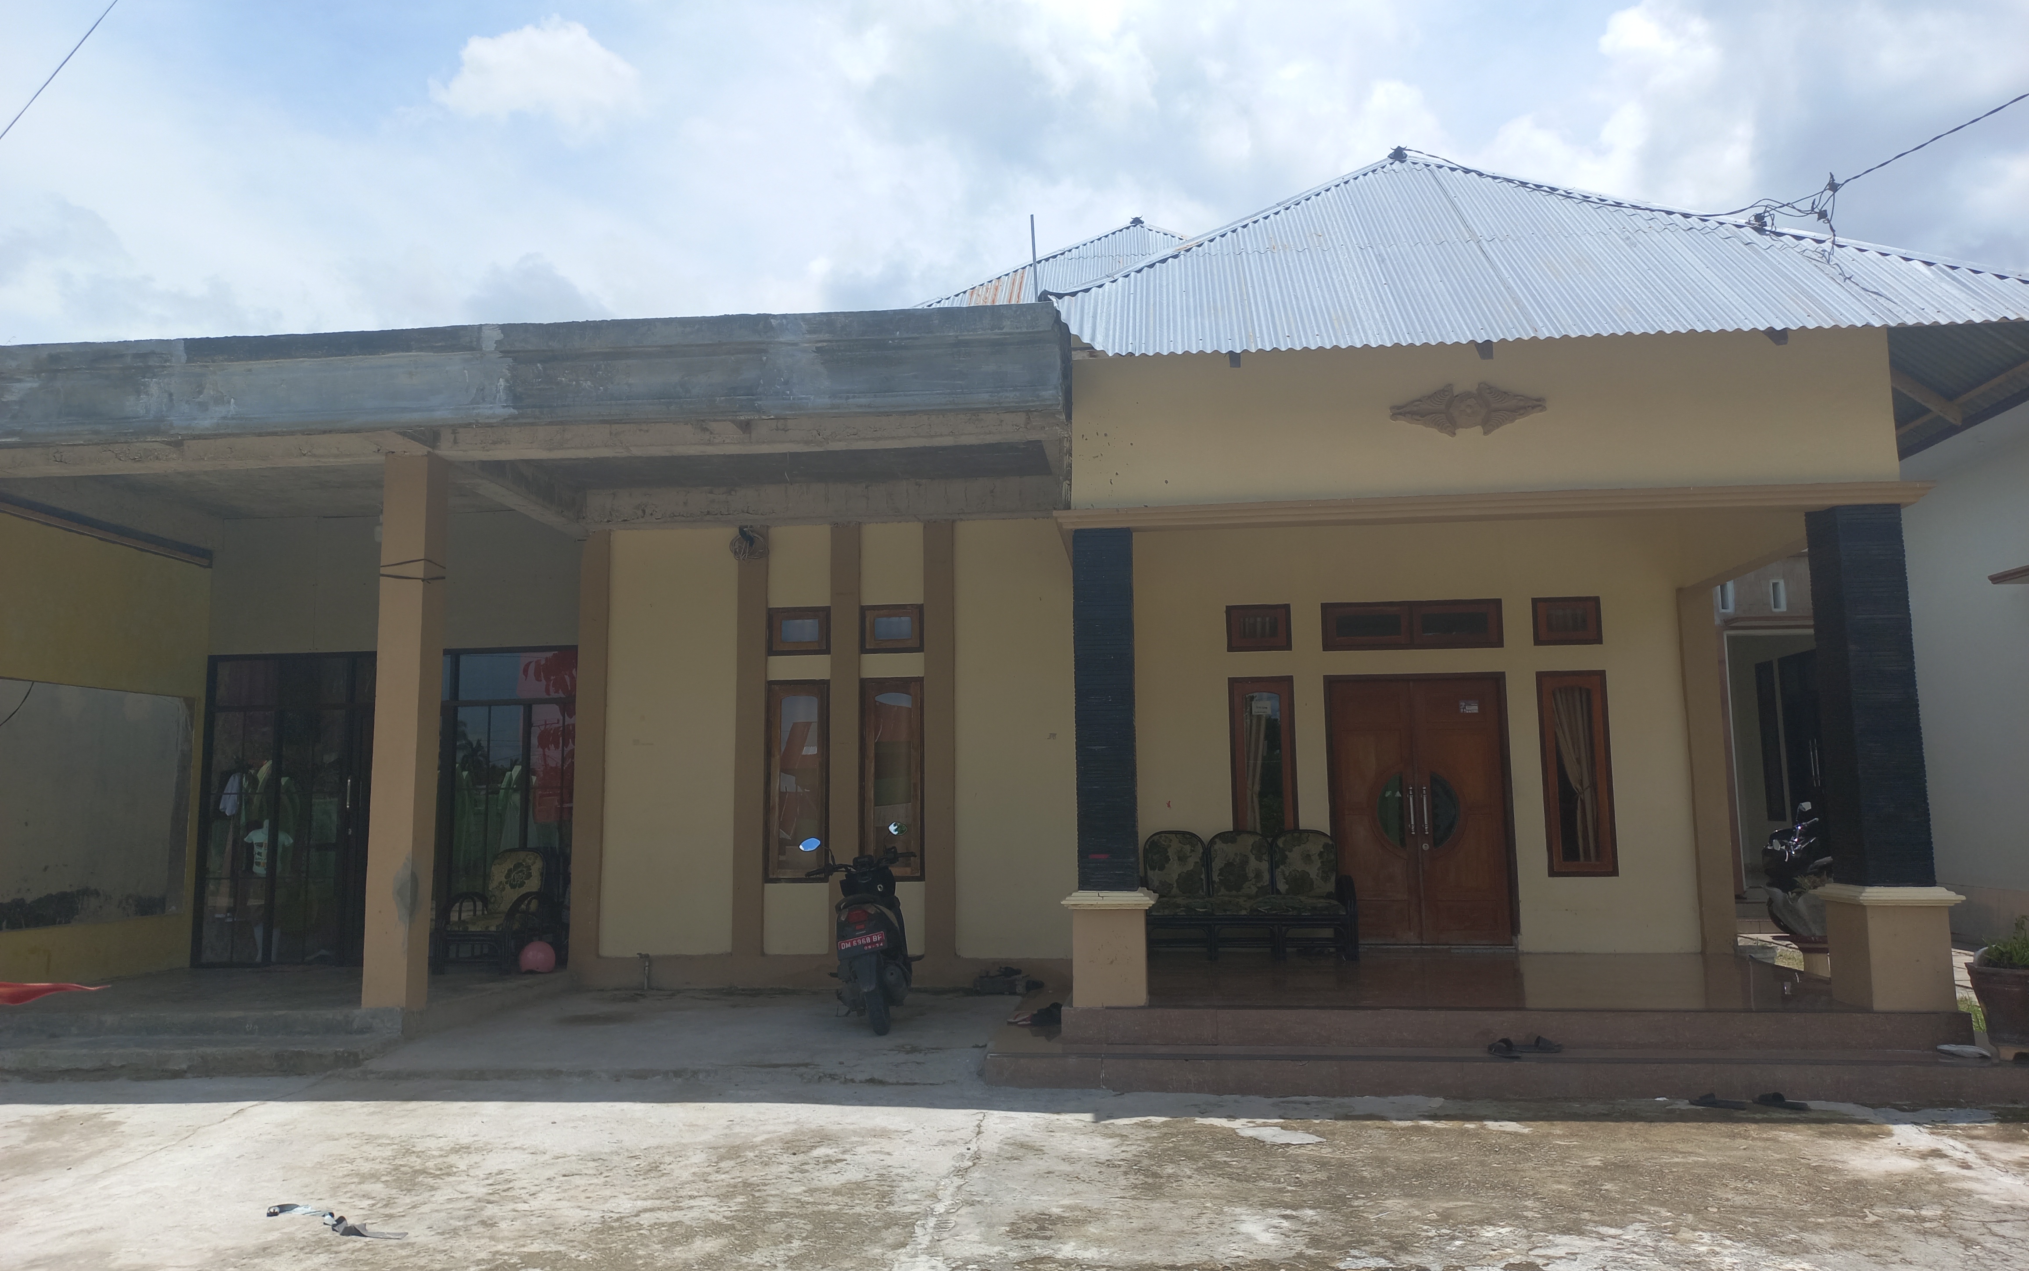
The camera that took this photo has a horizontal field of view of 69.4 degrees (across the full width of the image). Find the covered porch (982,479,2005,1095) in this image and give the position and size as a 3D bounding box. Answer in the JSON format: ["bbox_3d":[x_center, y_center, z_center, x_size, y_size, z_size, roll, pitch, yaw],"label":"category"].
[{"bbox_3d":[2.617,0.973,9.249,4.949,3.103,3.680,-1,-7,6],"label":"covered porch"}]

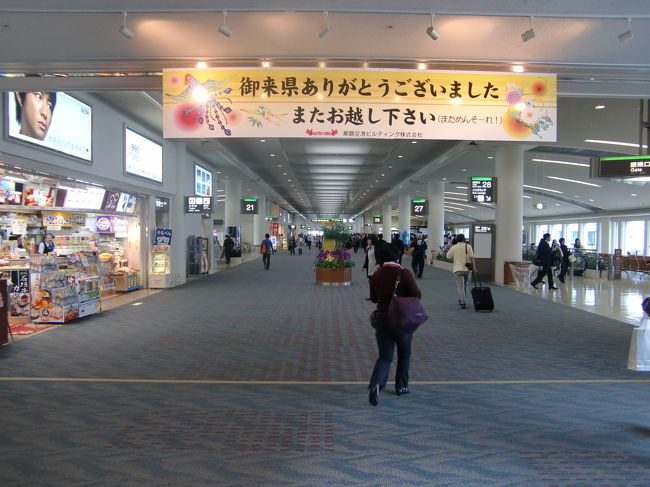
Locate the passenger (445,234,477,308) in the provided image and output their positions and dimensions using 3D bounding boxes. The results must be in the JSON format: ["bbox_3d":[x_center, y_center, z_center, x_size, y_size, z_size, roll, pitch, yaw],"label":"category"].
[{"bbox_3d":[3.163,0.637,12.186,0.640,1.680,0.480,0,1,-4],"label":"passenger"}]

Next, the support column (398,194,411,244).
[{"bbox_3d":[6.389,-1.395,41.859,0.930,4.780,0.930,0,1,0],"label":"support column"}]

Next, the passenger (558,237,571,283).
[{"bbox_3d":[8.584,0.608,18.800,0.520,1.630,0.480,0,1,0],"label":"passenger"}]

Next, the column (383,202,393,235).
[{"bbox_3d":[6.356,-1.589,53.136,0.910,4.570,0.910,0,1,0],"label":"column"}]

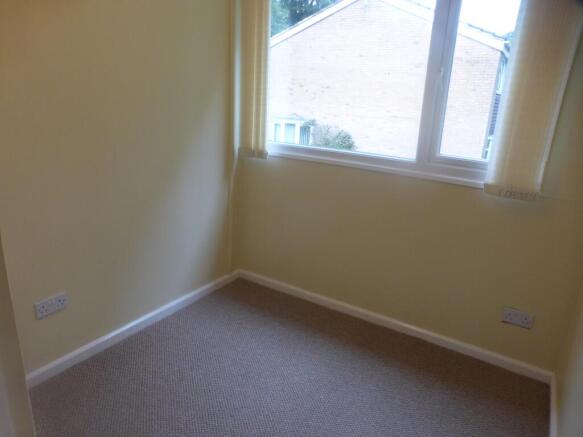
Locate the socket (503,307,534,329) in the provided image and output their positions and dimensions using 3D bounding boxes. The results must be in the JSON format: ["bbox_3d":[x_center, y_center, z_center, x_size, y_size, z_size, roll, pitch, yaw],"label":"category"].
[{"bbox_3d":[1.270,0.559,2.269,0.146,0.086,0.012,13,20,30],"label":"socket"}]

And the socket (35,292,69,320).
[{"bbox_3d":[-1.212,0.440,2.039,0.012,0.086,0.146,13,20,30],"label":"socket"}]

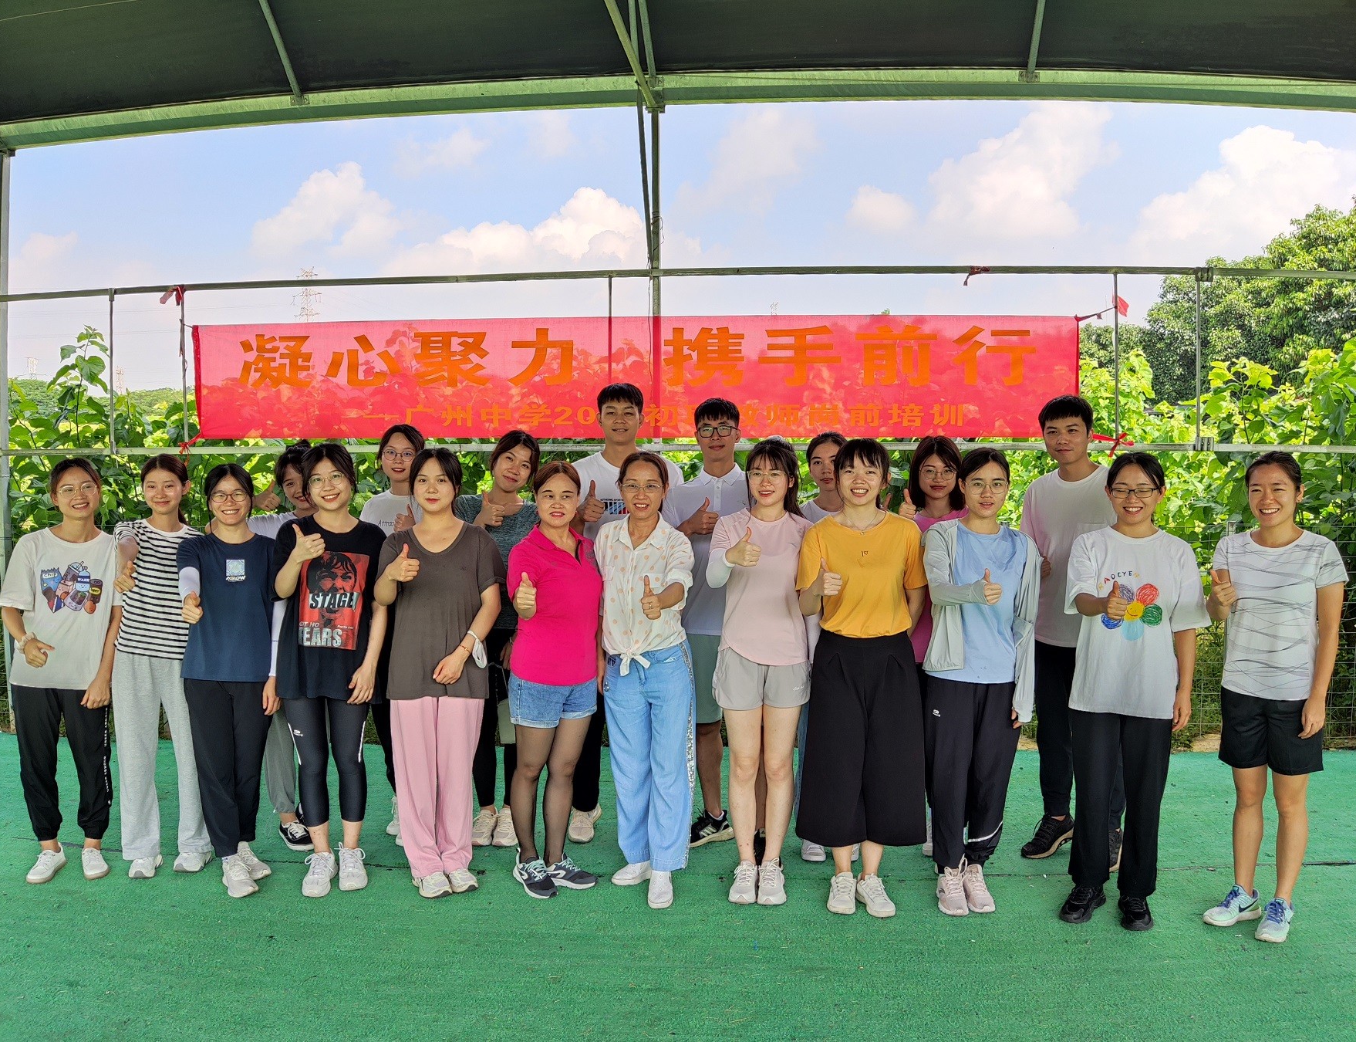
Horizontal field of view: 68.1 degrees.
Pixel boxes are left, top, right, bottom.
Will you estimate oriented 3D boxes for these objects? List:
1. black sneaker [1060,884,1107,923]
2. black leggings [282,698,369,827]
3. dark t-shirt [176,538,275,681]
[{"bbox_3d":[1.440,1.323,3.560,0.100,0.105,0.260,3,5,36],"label":"black sneaker"},{"bbox_3d":[-1.280,0.708,3.663,0.330,0.720,0.230,-1,6,-15],"label":"black leggings"},{"bbox_3d":[-1.671,0.312,3.717,0.357,0.526,0.310,-2,4,-24],"label":"dark t-shirt"}]

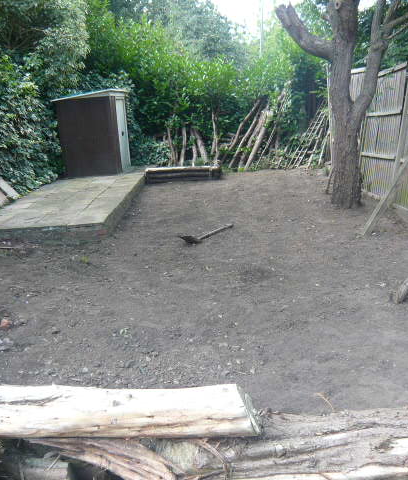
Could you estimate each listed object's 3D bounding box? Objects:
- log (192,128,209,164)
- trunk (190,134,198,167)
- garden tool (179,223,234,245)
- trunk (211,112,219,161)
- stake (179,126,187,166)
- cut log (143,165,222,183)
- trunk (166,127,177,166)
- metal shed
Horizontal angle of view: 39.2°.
[{"bbox_3d":[-0.089,-2.392,14.705,0.160,1.027,0.150,-17,4,3],"label":"log"},{"bbox_3d":[-0.263,-2.294,14.699,0.120,0.813,0.100,-3,5,0],"label":"trunk"},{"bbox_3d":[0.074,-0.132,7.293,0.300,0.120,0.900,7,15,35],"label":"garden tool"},{"bbox_3d":[0.269,-2.625,14.656,0.110,1.253,0.100,-4,6,0],"label":"trunk"},{"bbox_3d":[-0.532,-2.380,14.678,0.110,0.989,0.100,4,7,-1],"label":"stake"},{"bbox_3d":[-0.484,-1.517,13.148,1.663,0.330,0.280,-2,12,0],"label":"cut log"},{"bbox_3d":[-0.826,-2.380,14.676,0.100,1.000,0.100,-9,7,2],"label":"trunk"},{"bbox_3d":[-2.635,-2.576,13.946,1.380,1.840,1.750,-2,12,-2],"label":"metal shed"}]

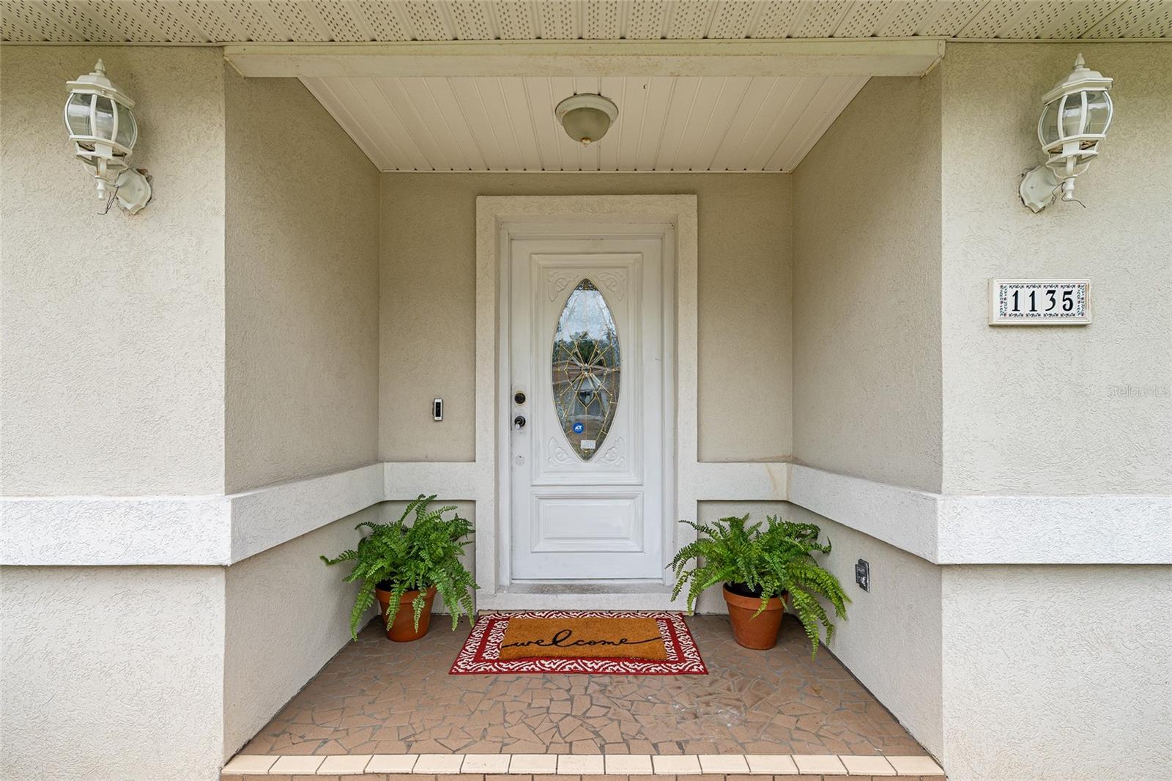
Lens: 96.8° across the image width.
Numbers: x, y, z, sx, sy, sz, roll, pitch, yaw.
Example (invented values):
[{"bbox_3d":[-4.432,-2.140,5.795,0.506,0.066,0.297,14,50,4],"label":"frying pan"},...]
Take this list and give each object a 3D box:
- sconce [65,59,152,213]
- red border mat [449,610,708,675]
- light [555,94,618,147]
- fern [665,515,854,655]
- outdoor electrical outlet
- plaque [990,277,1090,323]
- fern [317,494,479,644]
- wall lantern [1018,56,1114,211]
[{"bbox_3d":[-1.450,-0.778,1.573,0.163,0.419,0.202,0,-1,0],"label":"sconce"},{"bbox_3d":[-0.028,1.231,2.551,1.118,0.012,0.601,0,-1,0],"label":"red border mat"},{"bbox_3d":[0.003,-1.159,2.310,0.280,0.158,0.280,0,-1,0],"label":"light"},{"bbox_3d":[0.773,0.928,2.531,0.719,0.621,0.621,0,-1,0],"label":"fern"},{"bbox_3d":[1.129,0.757,2.128,0.029,0.118,0.073,0,-1,0],"label":"outdoor electrical outlet"},{"bbox_3d":[1.453,-0.283,1.663,0.315,0.145,0.022,0,-1,0],"label":"plaque"},{"bbox_3d":[-0.847,0.892,2.581,0.630,0.699,0.591,0,-1,0],"label":"fern"},{"bbox_3d":[1.453,-0.783,1.568,0.163,0.423,0.212,0,-1,0],"label":"wall lantern"}]

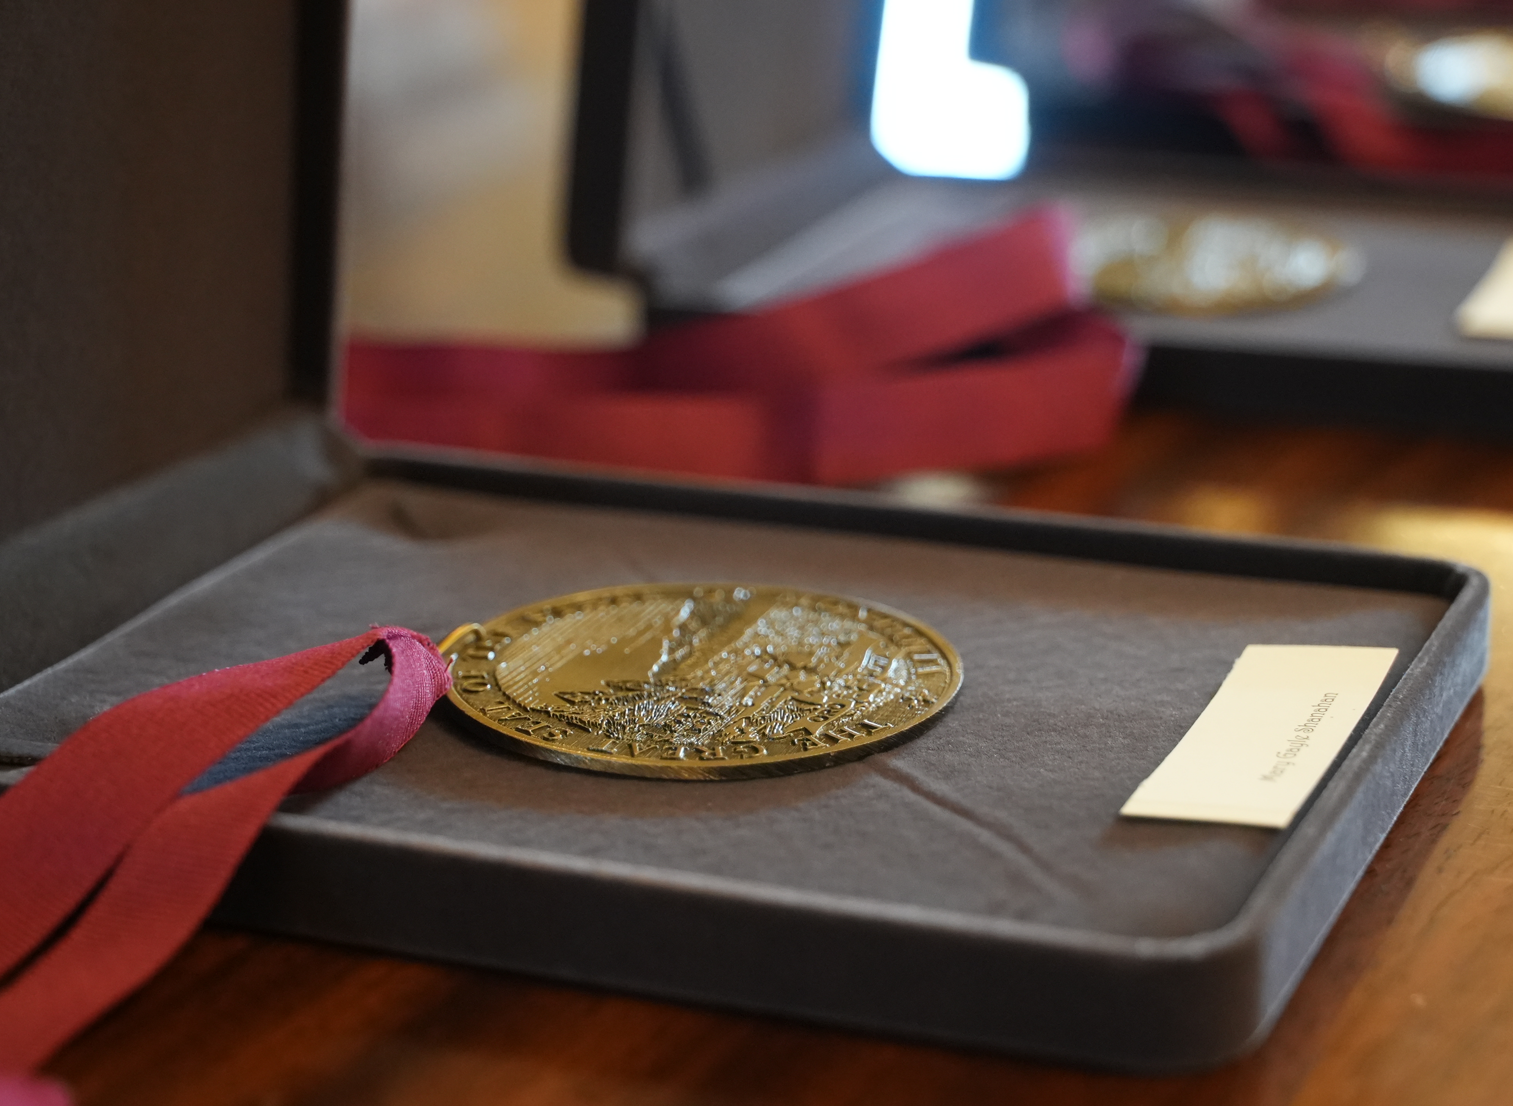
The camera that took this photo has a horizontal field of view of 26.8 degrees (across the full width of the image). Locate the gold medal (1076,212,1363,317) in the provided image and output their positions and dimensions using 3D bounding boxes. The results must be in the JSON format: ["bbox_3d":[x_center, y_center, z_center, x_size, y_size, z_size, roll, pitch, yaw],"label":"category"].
[{"bbox_3d":[0.093,-0.061,0.688,0.073,0.003,0.073,5,19,14],"label":"gold medal"}]

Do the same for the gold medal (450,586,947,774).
[{"bbox_3d":[-0.008,0.017,0.455,0.074,0.003,0.074,6,19,17],"label":"gold medal"}]

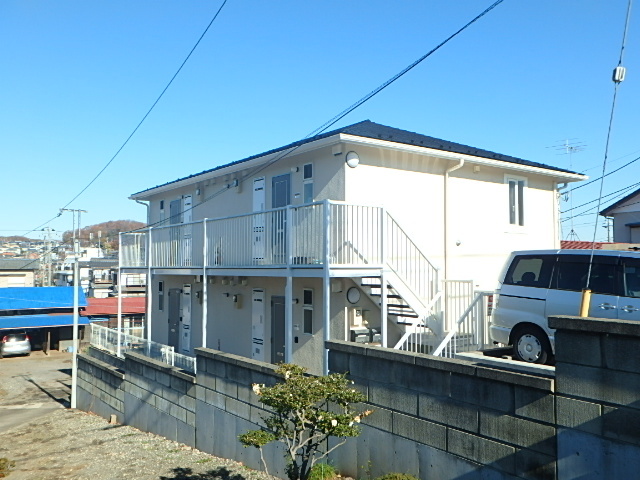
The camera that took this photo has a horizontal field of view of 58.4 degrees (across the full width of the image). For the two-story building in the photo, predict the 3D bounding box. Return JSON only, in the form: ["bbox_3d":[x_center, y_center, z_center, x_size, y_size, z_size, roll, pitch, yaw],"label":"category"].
[{"bbox_3d":[0.124,0.147,17.862,9.430,7.279,12.420,2,-3,-37],"label":"two-story building"}]

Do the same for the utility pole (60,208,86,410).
[{"bbox_3d":[-5.537,1.542,13.008,0.550,4.530,0.160,0,-3,0],"label":"utility pole"}]

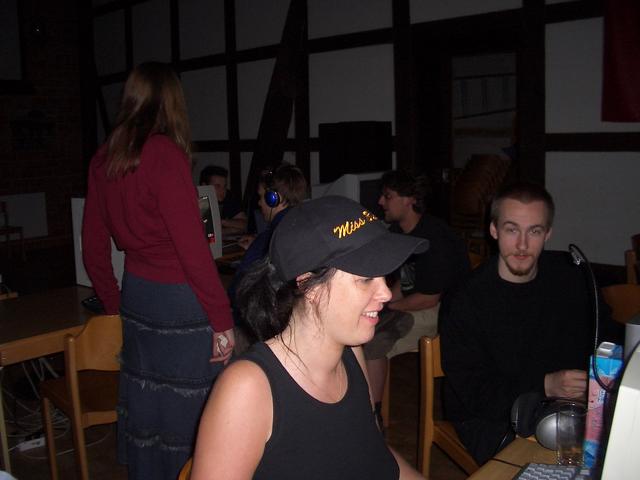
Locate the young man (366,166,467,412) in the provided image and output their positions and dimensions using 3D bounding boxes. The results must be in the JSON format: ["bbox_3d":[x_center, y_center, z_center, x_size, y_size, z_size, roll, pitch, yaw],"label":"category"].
[{"bbox_3d":[0.446,0.289,3.240,0.680,1.260,0.480,-3,9,-11],"label":"young man"}]

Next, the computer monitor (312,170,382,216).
[{"bbox_3d":[0.162,-0.195,4.172,0.410,0.440,0.420,5,11,39],"label":"computer monitor"}]

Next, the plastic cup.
[{"bbox_3d":[0.529,0.401,1.355,0.063,0.124,0.063,-1,8,0],"label":"plastic cup"}]

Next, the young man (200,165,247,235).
[{"bbox_3d":[-0.586,0.178,4.099,0.520,1.270,0.720,-8,10,-37],"label":"young man"}]

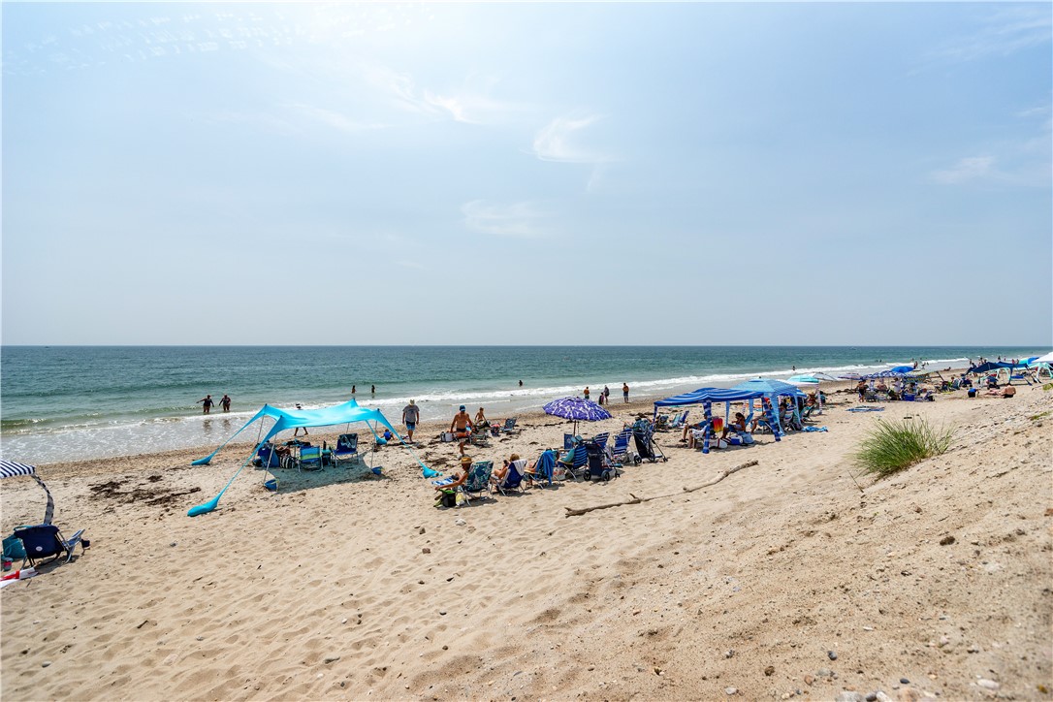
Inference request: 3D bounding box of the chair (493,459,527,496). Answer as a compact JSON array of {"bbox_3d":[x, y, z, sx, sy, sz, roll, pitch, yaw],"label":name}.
[{"bbox_3d":[-0.436,3.101,11.735,0.620,0.860,0.720,-1,1,-41],"label":"chair"}]

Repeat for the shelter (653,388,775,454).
[{"bbox_3d":[7.050,2.502,18.029,3.200,2.100,3.200,0,1,-24],"label":"shelter"}]

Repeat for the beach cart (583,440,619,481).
[{"bbox_3d":[1.916,2.761,11.935,0.600,1.020,0.700,0,1,33],"label":"beach cart"}]

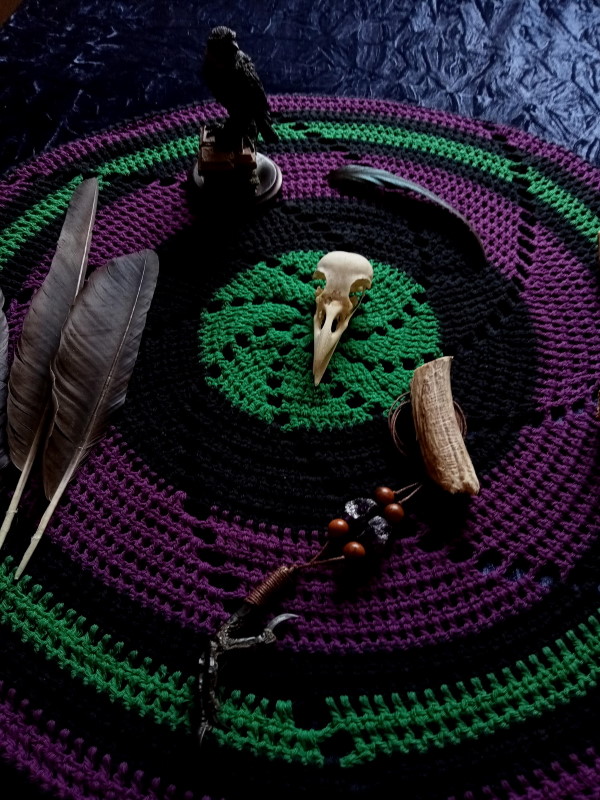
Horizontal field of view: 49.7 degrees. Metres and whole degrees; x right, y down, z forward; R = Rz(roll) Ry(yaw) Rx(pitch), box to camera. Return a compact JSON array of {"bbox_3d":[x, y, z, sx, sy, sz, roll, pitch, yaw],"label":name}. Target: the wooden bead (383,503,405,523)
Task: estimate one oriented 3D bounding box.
[{"bbox_3d":[0.045,0.054,0.308,0.010,0.010,0.010,1,54,-1],"label":"wooden bead"}]

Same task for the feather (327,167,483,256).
[{"bbox_3d":[0.076,-0.138,0.444,0.131,0.020,0.027,30,58,19],"label":"feather"}]

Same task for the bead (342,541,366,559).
[{"bbox_3d":[0.025,0.069,0.296,0.010,0.010,0.010,1,54,-1],"label":"bead"}]

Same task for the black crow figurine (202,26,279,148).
[{"bbox_3d":[-0.041,-0.201,0.416,0.046,0.072,0.027,-29,60,-21],"label":"black crow figurine"}]

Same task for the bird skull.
[{"bbox_3d":[0.018,-0.051,0.371,0.036,0.031,0.089,9,59,5],"label":"bird skull"}]

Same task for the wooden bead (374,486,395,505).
[{"bbox_3d":[0.041,0.046,0.313,0.010,0.010,0.010,1,54,-1],"label":"wooden bead"}]

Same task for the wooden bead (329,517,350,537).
[{"bbox_3d":[0.018,0.060,0.302,0.010,0.010,0.010,1,54,-1],"label":"wooden bead"}]

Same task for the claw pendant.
[{"bbox_3d":[-0.022,0.101,0.269,0.029,0.017,0.080,29,58,18],"label":"claw pendant"}]

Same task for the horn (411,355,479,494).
[{"bbox_3d":[0.074,0.013,0.331,0.027,0.023,0.075,-5,54,-6],"label":"horn"}]

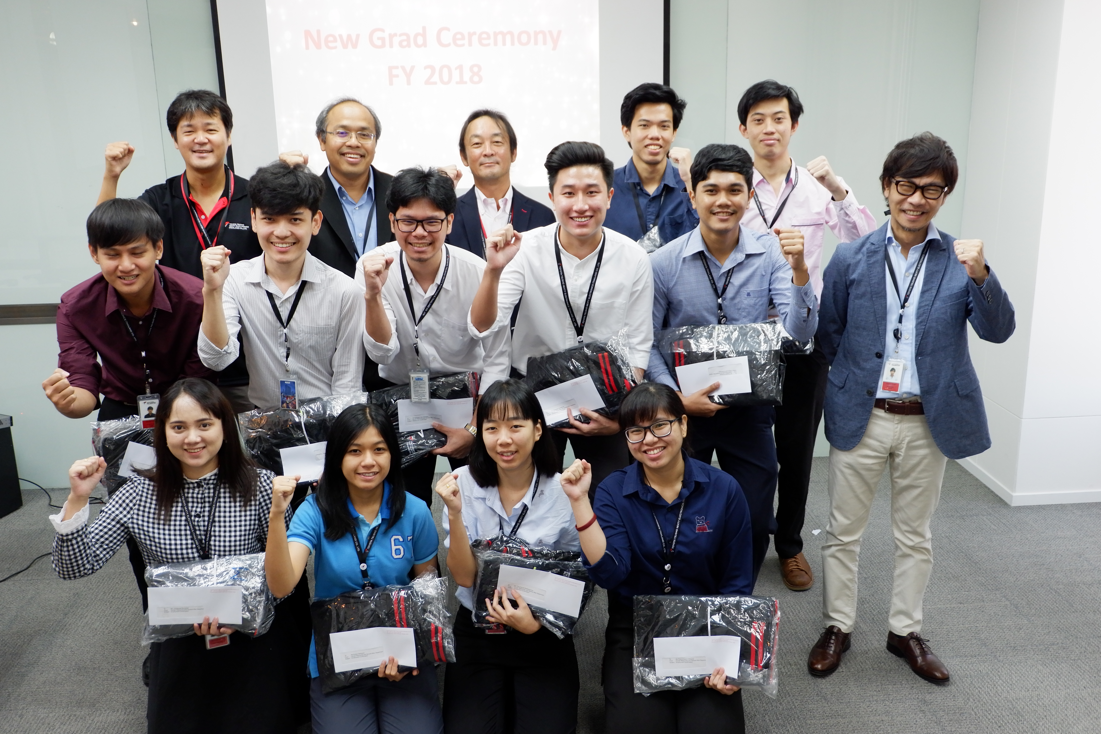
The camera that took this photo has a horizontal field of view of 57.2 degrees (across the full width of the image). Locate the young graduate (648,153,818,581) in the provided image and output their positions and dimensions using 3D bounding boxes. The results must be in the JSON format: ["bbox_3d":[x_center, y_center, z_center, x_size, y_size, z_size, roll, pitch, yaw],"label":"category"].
[{"bbox_3d":[0.548,0.136,3.190,0.550,1.610,0.520,0,15,7],"label":"young graduate"}]

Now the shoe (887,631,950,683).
[{"bbox_3d":[1.163,0.899,3.201,0.100,0.100,0.272,-7,15,-19],"label":"shoe"}]

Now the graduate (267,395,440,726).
[{"bbox_3d":[-0.462,0.570,2.666,0.450,1.060,0.620,-3,15,-8],"label":"graduate"}]

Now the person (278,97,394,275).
[{"bbox_3d":[-0.661,-0.019,3.511,0.500,1.770,0.420,-3,15,-8],"label":"person"}]

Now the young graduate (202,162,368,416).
[{"bbox_3d":[-0.721,0.197,2.999,0.480,1.620,0.500,-4,15,-12],"label":"young graduate"}]

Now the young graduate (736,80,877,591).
[{"bbox_3d":[0.863,-0.083,3.610,0.570,1.810,0.430,1,15,9],"label":"young graduate"}]

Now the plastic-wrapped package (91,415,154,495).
[{"bbox_3d":[-1.135,0.264,2.950,0.360,0.250,0.070,-12,7,-12],"label":"plastic-wrapped package"}]

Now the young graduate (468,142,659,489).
[{"bbox_3d":[0.048,0.143,3.188,0.570,1.620,0.520,-2,15,-3],"label":"young graduate"}]

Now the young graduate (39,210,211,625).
[{"bbox_3d":[-1.250,0.228,3.213,0.570,1.500,0.550,-7,16,-21],"label":"young graduate"}]

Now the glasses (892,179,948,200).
[{"bbox_3d":[1.030,-0.499,2.813,0.143,0.047,0.143,12,25,16],"label":"glasses"}]

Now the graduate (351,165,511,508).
[{"bbox_3d":[-0.331,0.176,3.120,0.480,1.590,0.550,-3,15,-6],"label":"graduate"}]

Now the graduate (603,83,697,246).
[{"bbox_3d":[0.349,-0.049,3.543,0.530,1.800,0.430,0,15,6],"label":"graduate"}]

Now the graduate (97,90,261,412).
[{"bbox_3d":[-1.191,-0.039,3.574,0.560,1.800,0.420,-5,15,-13],"label":"graduate"}]

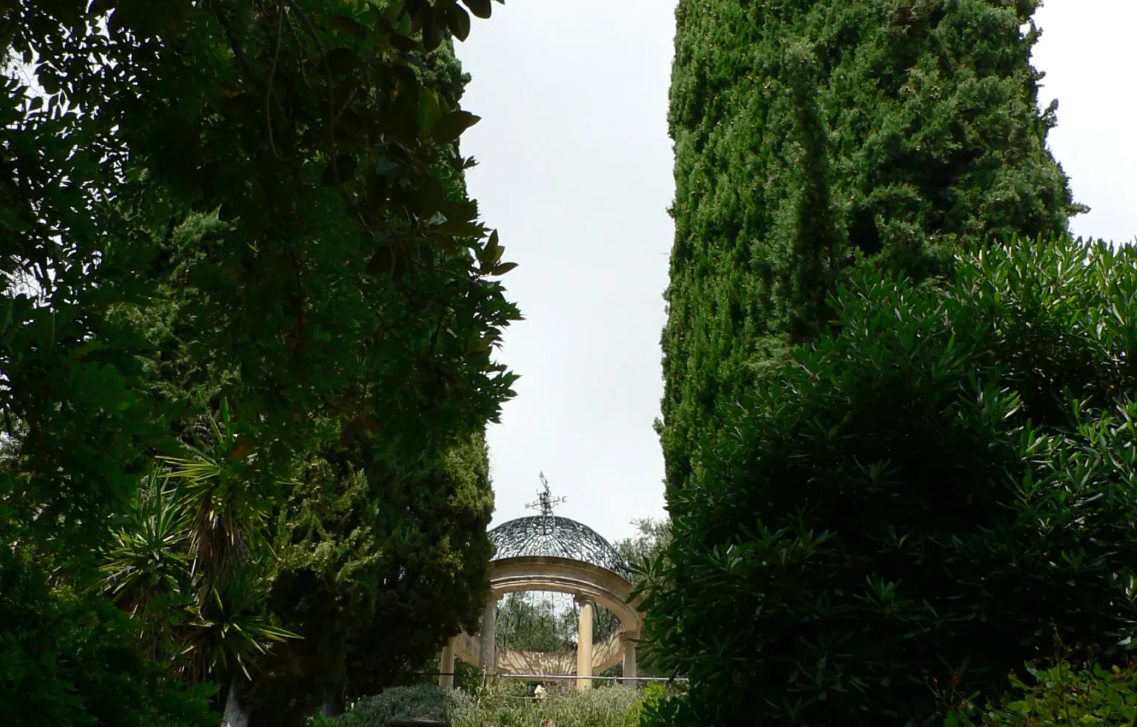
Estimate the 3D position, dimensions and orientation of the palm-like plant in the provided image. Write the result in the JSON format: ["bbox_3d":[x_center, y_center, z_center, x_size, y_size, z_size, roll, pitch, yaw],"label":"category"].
[{"bbox_3d":[-3.732,1.830,15.317,1.850,3.370,1.800,2,-38,0],"label":"palm-like plant"}]

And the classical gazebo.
[{"bbox_3d":[-0.481,4.233,26.291,3.590,5.300,3.590,2,-38,0],"label":"classical gazebo"}]

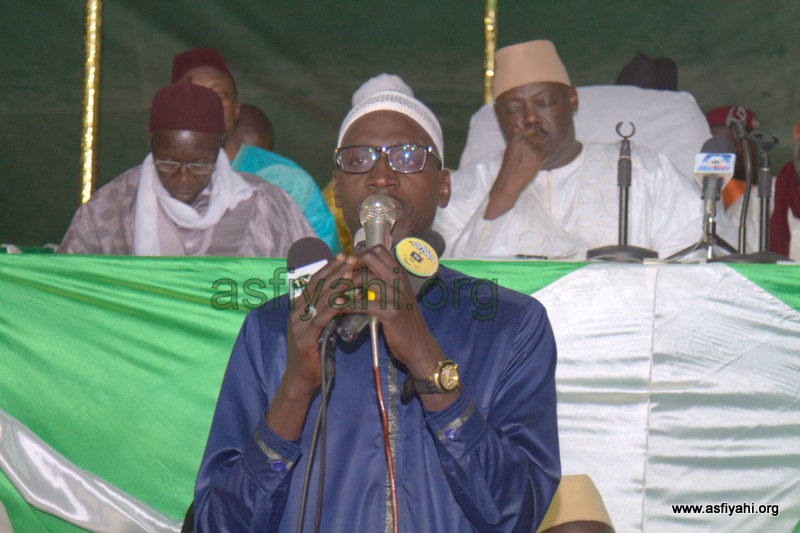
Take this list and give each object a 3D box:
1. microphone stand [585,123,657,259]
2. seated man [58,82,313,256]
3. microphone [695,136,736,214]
[{"bbox_3d":[0.439,-0.148,5.000,0.140,0.280,0.140,1,2,0],"label":"microphone stand"},{"bbox_3d":[-0.466,0.179,5.500,0.580,1.150,0.820,1,2,-2],"label":"seated man"},{"bbox_3d":[0.619,-0.177,4.970,0.076,0.180,0.072,5,-30,0],"label":"microphone"}]

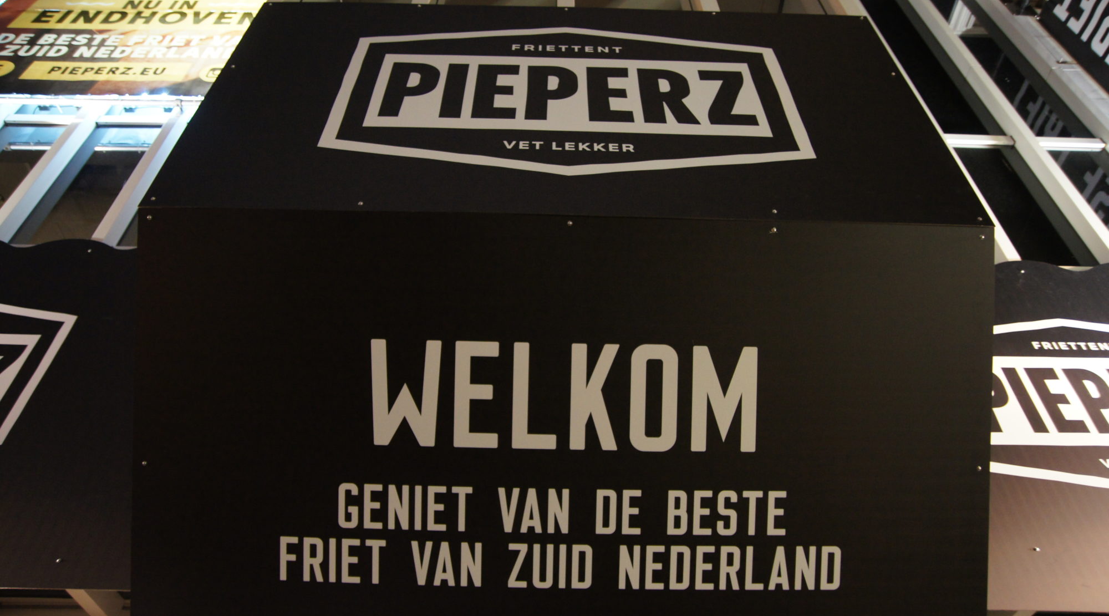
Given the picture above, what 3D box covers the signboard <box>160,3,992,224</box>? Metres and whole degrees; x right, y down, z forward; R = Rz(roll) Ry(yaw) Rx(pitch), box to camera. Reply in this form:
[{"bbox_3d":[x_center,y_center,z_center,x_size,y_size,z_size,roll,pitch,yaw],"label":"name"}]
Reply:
[{"bbox_3d":[0.041,-0.630,2.358,2.150,1.172,0.050,1,-44,-1],"label":"signboard"}]

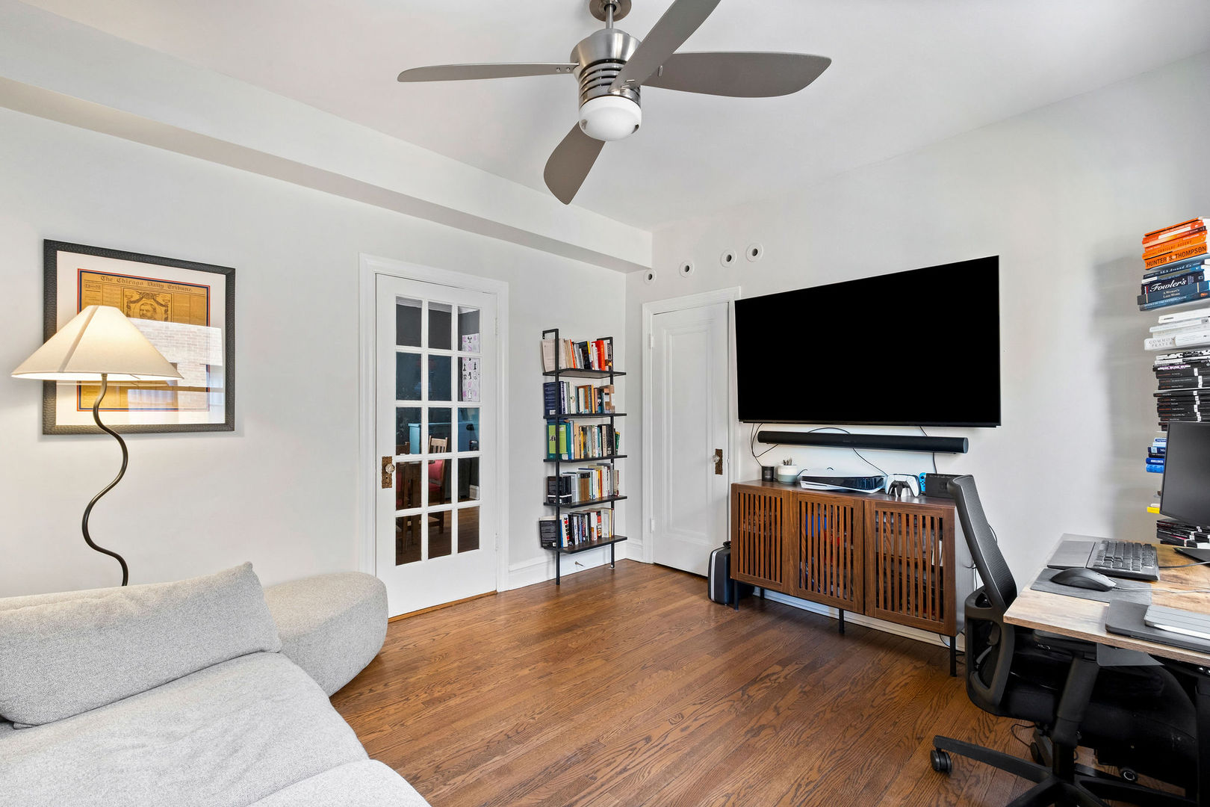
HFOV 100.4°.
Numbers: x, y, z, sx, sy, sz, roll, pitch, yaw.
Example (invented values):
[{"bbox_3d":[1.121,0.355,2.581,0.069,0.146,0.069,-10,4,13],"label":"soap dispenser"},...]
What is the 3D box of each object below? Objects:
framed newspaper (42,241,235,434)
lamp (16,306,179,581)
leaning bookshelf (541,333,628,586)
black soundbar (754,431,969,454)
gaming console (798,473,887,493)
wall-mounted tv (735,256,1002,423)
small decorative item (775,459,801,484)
[{"bbox_3d":[-2.017,-0.262,2.228,0.618,0.778,0.030,0,-1,-44],"label":"framed newspaper"},{"bbox_3d":[-1.924,0.455,1.932,0.462,1.645,0.462,1,-1,-44],"label":"lamp"},{"bbox_3d":[-0.145,0.386,3.861,0.593,1.849,0.317,1,-1,-44],"label":"leaning bookshelf"},{"bbox_3d":[1.442,0.225,2.974,0.116,0.087,1.139,1,-1,-44],"label":"black soundbar"},{"bbox_3d":[1.377,0.462,2.916,0.259,0.104,0.389,1,-1,-44],"label":"gaming console"},{"bbox_3d":[1.434,-0.297,2.989,0.048,0.826,1.446,-3,2,-44],"label":"wall-mounted tv"},{"bbox_3d":[1.176,0.435,3.242,0.122,0.161,0.122,1,-1,-44],"label":"small decorative item"}]

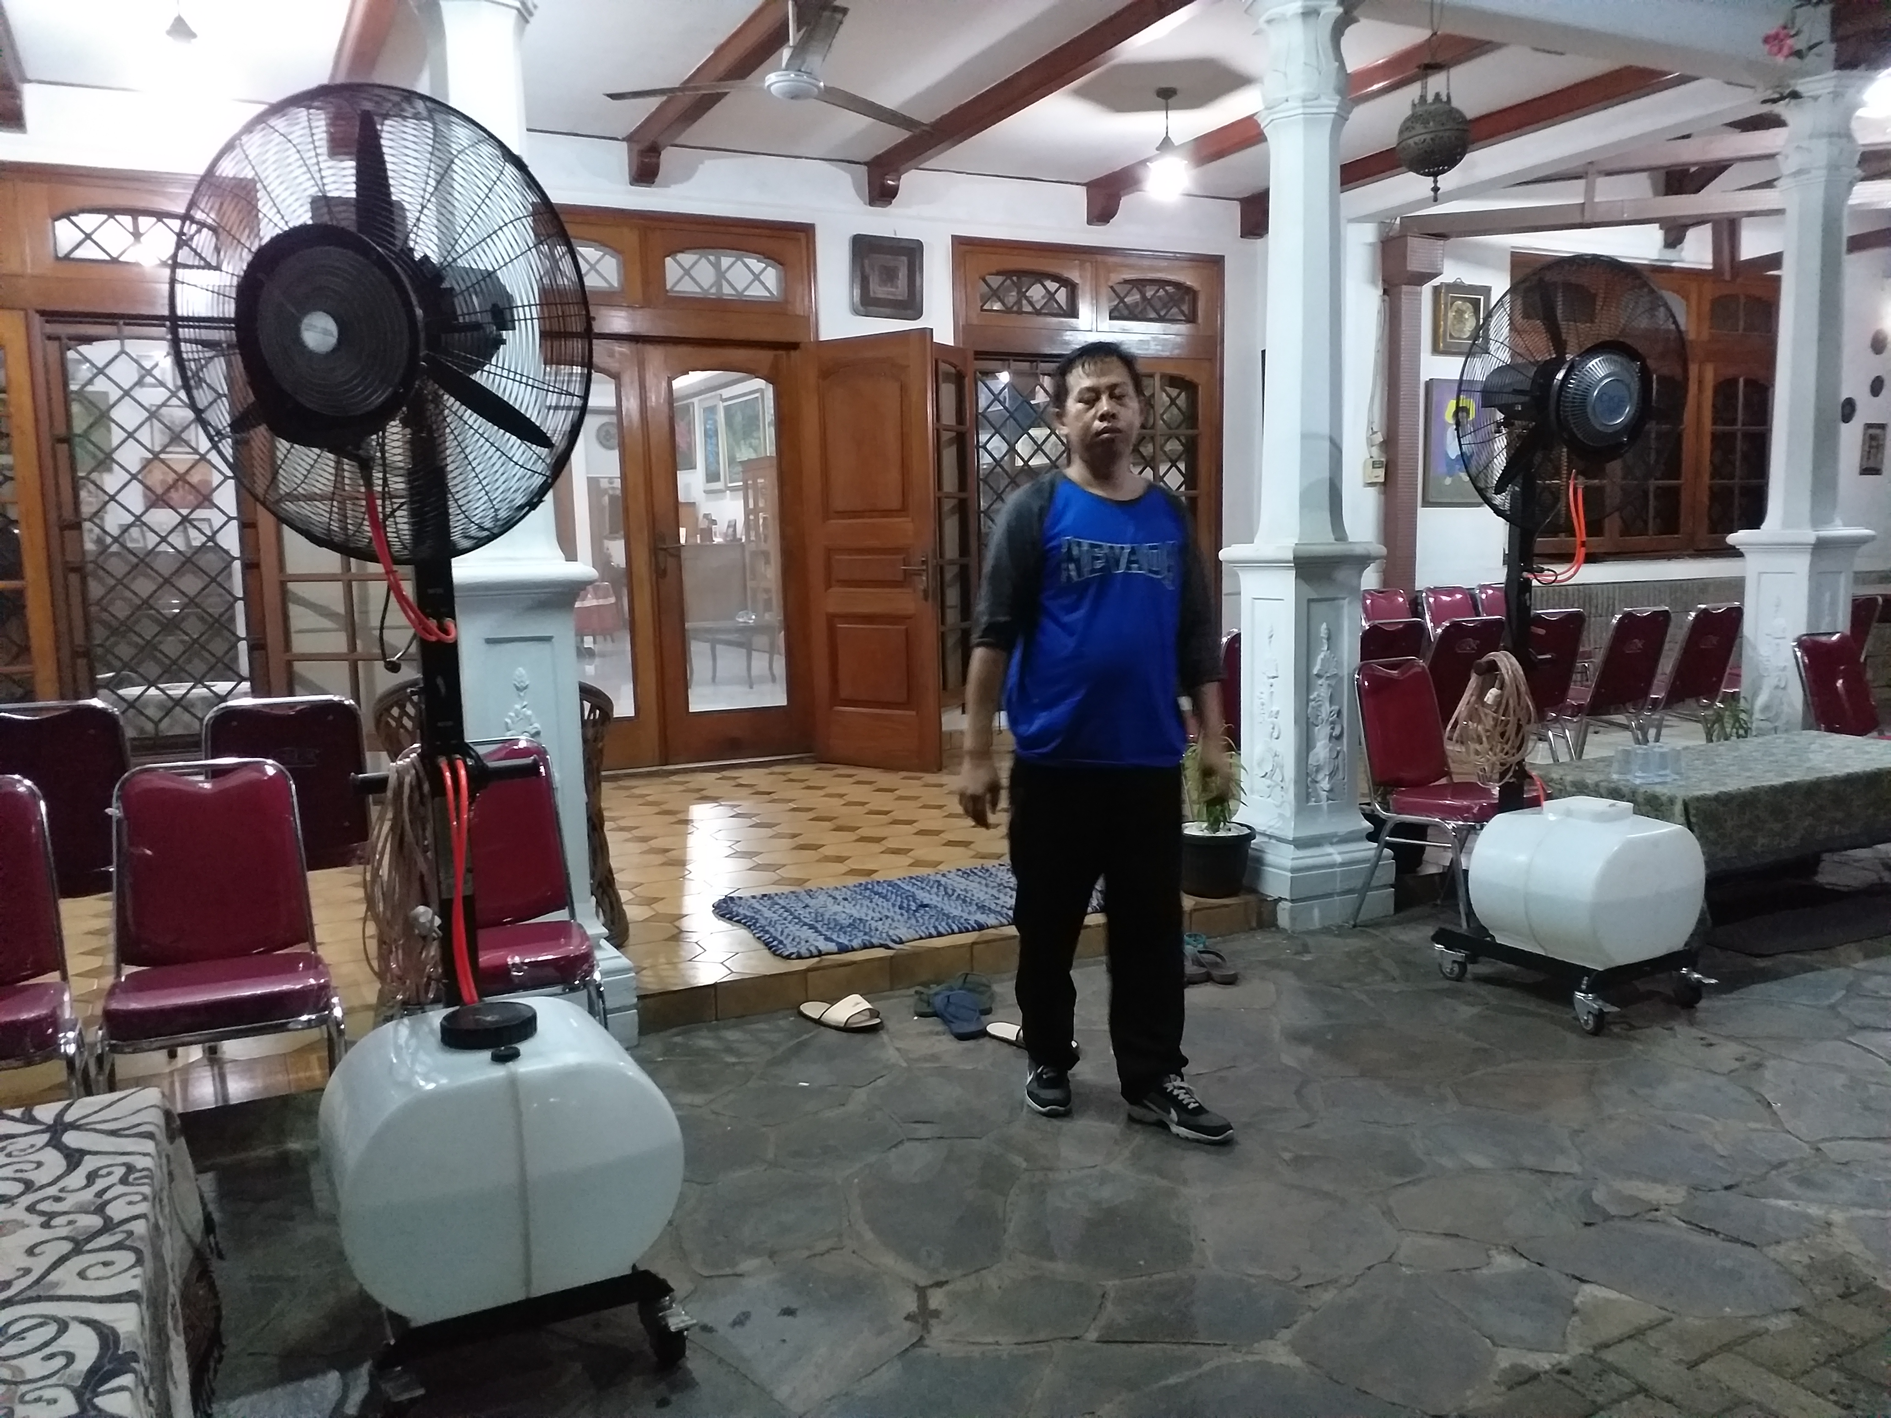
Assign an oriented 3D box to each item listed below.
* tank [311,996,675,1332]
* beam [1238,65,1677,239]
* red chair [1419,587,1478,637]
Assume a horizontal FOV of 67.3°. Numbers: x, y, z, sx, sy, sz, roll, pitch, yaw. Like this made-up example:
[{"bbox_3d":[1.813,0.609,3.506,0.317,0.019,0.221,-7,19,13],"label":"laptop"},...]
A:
[{"bbox_3d":[-0.717,0.689,2.300,0.499,0.385,0.363,-5,8,-25],"label":"tank"},{"bbox_3d":[2.638,-2.946,7.596,0.152,0.238,3.142,-5,8,-27],"label":"beam"},{"bbox_3d":[3.395,-0.346,9.133,0.450,0.857,0.490,-6,8,-30],"label":"red chair"}]

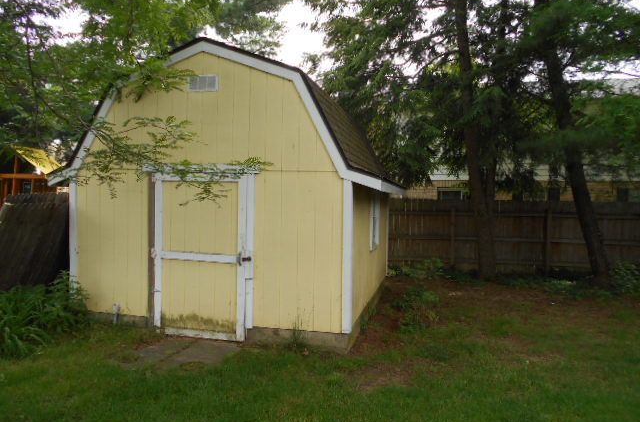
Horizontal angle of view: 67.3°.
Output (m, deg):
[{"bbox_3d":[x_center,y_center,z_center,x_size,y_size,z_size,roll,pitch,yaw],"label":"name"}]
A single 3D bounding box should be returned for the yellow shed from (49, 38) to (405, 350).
[{"bbox_3d":[-0.927,-0.317,7.720,4.290,3.550,4.210,2,2,14],"label":"yellow shed"}]

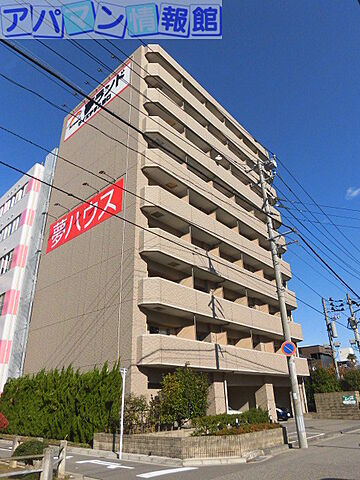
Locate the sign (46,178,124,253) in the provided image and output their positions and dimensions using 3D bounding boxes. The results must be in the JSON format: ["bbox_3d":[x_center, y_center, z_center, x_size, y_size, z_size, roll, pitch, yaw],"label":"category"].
[{"bbox_3d":[-7.087,-1.473,23.889,9.050,2.560,0.120,-22,-33,36],"label":"sign"}]

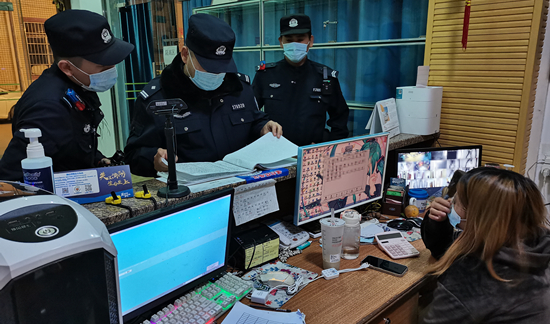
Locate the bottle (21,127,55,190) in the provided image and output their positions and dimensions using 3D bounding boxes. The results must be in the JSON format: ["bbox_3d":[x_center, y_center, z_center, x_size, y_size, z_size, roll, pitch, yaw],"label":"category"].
[{"bbox_3d":[-0.604,0.023,1.051,0.081,0.218,0.058,-7,15,-25],"label":"bottle"}]

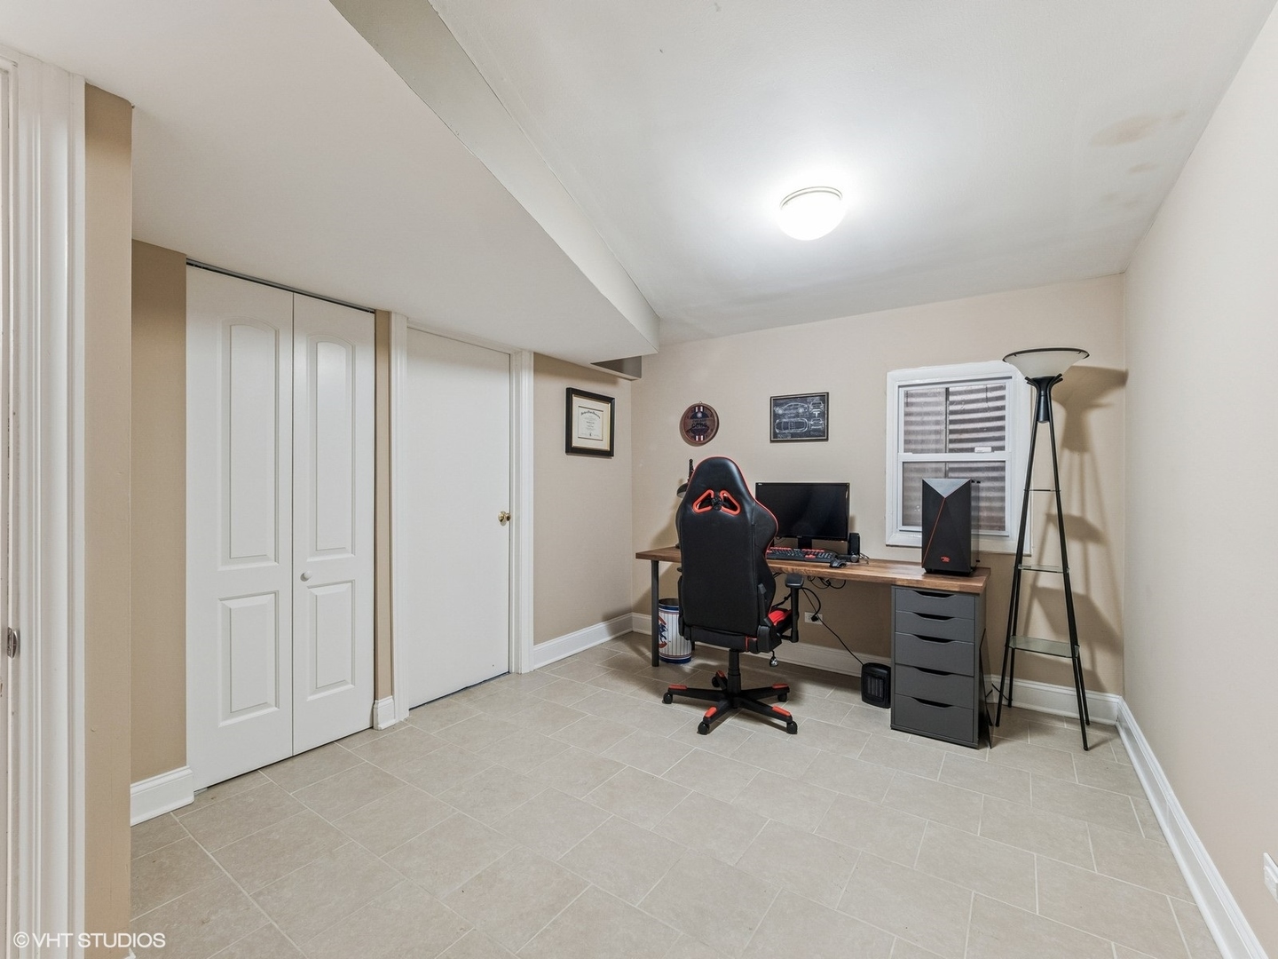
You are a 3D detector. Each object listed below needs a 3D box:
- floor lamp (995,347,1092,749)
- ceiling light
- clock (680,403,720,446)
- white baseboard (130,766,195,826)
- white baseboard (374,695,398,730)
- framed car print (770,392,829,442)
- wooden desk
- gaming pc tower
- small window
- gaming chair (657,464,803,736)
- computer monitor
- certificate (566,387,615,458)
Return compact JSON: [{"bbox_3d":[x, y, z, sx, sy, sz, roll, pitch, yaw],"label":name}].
[{"bbox_3d":[1.982,0.304,2.537,0.360,1.810,0.360,0,0,35],"label":"floor lamp"},{"bbox_3d":[0.635,-0.960,1.907,0.240,0.120,0.240,0,0,35],"label":"ceiling light"},{"bbox_3d":[0.456,-0.404,3.819,0.305,0.305,0.040,0,0,34],"label":"clock"},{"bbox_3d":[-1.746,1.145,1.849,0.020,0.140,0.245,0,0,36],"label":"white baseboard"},{"bbox_3d":[-1.246,1.146,2.555,0.030,0.140,0.095,0,0,36],"label":"white baseboard"},{"bbox_3d":[1.059,-0.402,3.416,0.382,0.305,0.020,0,0,34],"label":"framed car print"},{"bbox_3d":[0.936,0.844,3.074,1.880,0.738,0.650,0,0,36],"label":"wooden desk"},{"bbox_3d":[1.617,0.238,2.670,0.205,0.470,0.430,0,0,37],"label":"gaming pc tower"},{"bbox_3d":[1.782,-0.118,2.921,0.690,1.045,0.080,0,0,34],"label":"small window"},{"bbox_3d":[0.505,0.557,2.697,0.690,1.310,0.700,0,0,29],"label":"gaming chair"},{"bbox_3d":[0.962,0.248,3.073,0.550,0.455,0.180,0,0,35],"label":"computer monitor"},{"bbox_3d":[-0.346,-0.402,3.777,0.030,0.455,0.530,0,0,36],"label":"certificate"}]

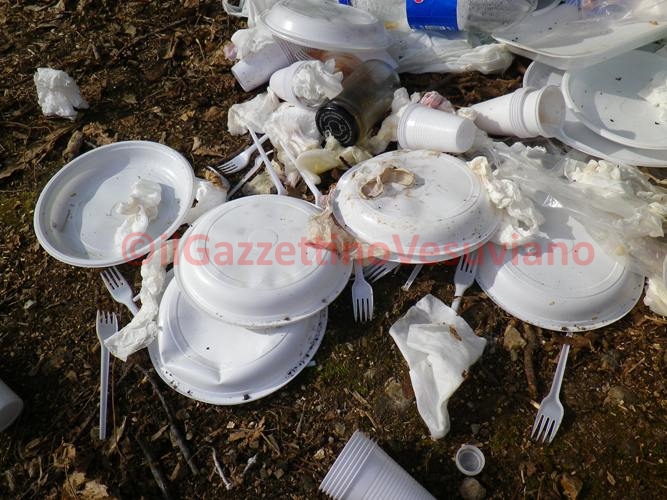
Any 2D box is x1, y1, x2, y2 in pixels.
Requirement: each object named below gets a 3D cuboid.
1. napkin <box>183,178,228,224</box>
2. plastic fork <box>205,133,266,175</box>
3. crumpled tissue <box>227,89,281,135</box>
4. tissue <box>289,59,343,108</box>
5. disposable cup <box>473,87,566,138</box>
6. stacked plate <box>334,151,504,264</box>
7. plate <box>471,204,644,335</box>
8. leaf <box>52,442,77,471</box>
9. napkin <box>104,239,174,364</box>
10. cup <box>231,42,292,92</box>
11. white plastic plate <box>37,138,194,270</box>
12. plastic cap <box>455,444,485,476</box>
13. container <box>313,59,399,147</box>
[{"bbox_3d":[-0.176,-0.070,0.743,0.062,0.042,0.062,0,52,0],"label":"napkin"},{"bbox_3d":[-0.113,-0.166,0.830,0.026,0.012,0.160,33,59,22],"label":"plastic fork"},{"bbox_3d":[-0.127,-0.221,0.859,0.080,0.045,0.065,0,52,0],"label":"crumpled tissue"},{"bbox_3d":[-0.029,-0.264,0.854,0.080,0.055,0.060,0,52,0],"label":"tissue"},{"bbox_3d":[0.258,-0.199,0.786,0.072,0.072,0.130,-37,30,-26],"label":"disposable cup"},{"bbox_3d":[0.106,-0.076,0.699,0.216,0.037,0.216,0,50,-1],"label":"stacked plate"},{"bbox_3d":[0.276,0.000,0.670,0.218,0.030,0.218,0,53,0],"label":"plate"},{"bbox_3d":[-0.275,0.211,0.551,0.024,0.012,0.025,0,52,0],"label":"leaf"},{"bbox_3d":[-0.221,0.055,0.644,0.058,0.030,0.165,7,51,5],"label":"napkin"},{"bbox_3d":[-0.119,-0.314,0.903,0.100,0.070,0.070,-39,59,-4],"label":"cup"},{"bbox_3d":[-0.292,-0.062,0.739,0.217,0.029,0.217,-1,55,2],"label":"white plastic plate"},{"bbox_3d":[0.134,0.208,0.531,0.030,0.013,0.030,0,51,0],"label":"plastic cap"},{"bbox_3d":[0.040,-0.229,0.838,0.076,0.076,0.128,27,58,19],"label":"container"}]

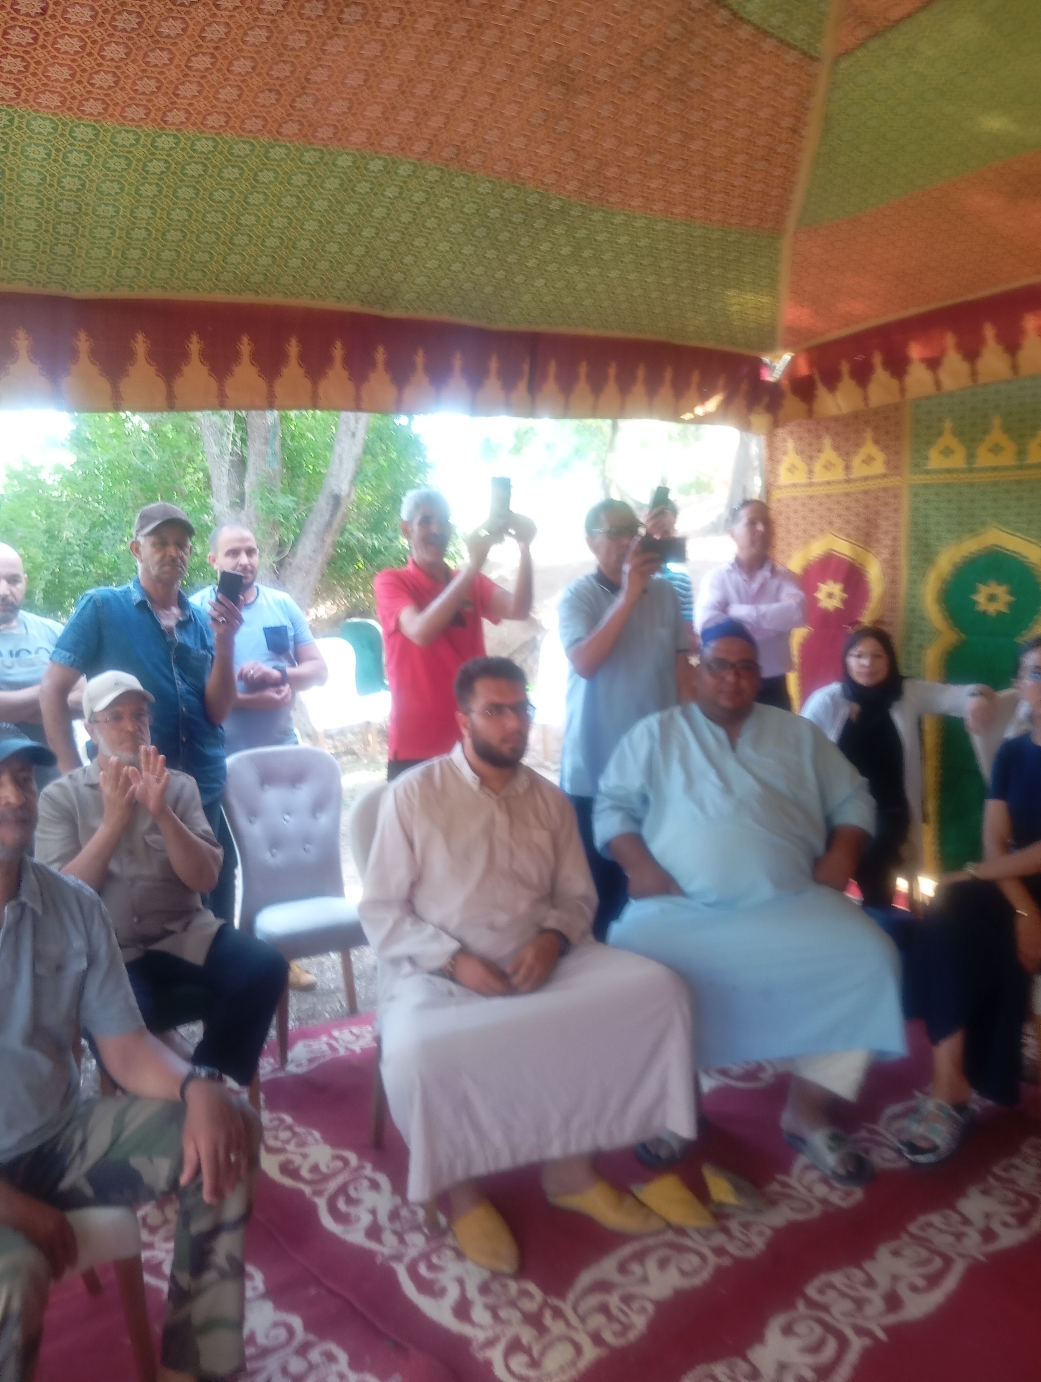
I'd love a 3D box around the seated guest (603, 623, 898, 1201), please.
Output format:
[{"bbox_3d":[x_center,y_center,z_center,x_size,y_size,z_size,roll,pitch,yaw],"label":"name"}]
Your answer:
[{"bbox_3d":[0.600,0.510,3.162,0.800,1.390,0.840,0,5,-5],"label":"seated guest"}]

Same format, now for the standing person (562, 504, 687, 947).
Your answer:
[{"bbox_3d":[0.336,0.268,3.548,0.470,1.710,0.380,-4,8,-15],"label":"standing person"}]

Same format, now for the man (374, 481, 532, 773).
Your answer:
[{"bbox_3d":[-0.191,0.236,3.682,0.480,1.780,0.500,-6,9,-28],"label":"man"}]

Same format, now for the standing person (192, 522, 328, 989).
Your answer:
[{"bbox_3d":[-0.921,0.242,4.123,0.510,1.710,0.360,-4,8,-10],"label":"standing person"}]

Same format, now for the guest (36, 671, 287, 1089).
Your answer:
[{"bbox_3d":[-0.997,0.585,3.199,0.560,1.280,0.720,-7,9,-33],"label":"guest"}]

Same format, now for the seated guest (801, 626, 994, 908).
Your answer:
[{"bbox_3d":[1.290,0.465,4.012,0.680,1.330,0.740,2,6,20],"label":"seated guest"}]

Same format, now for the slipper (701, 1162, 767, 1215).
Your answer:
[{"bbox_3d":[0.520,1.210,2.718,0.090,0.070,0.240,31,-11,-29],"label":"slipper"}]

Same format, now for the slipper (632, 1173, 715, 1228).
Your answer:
[{"bbox_3d":[0.376,1.210,2.699,0.097,0.065,0.240,-7,9,-30],"label":"slipper"}]

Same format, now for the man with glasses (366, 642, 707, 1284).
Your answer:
[{"bbox_3d":[-0.020,0.583,2.757,0.630,1.320,0.830,-3,6,-27],"label":"man with glasses"}]

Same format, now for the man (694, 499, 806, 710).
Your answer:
[{"bbox_3d":[0.882,0.152,4.261,0.470,1.710,0.310,-4,8,-10],"label":"man"}]

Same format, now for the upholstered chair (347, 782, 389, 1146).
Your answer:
[{"bbox_3d":[-0.120,0.749,2.953,0.500,0.950,0.580,-6,8,-26],"label":"upholstered chair"}]

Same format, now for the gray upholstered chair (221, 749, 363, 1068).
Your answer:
[{"bbox_3d":[-0.700,0.685,3.751,0.470,0.930,0.570,-3,6,-25],"label":"gray upholstered chair"}]

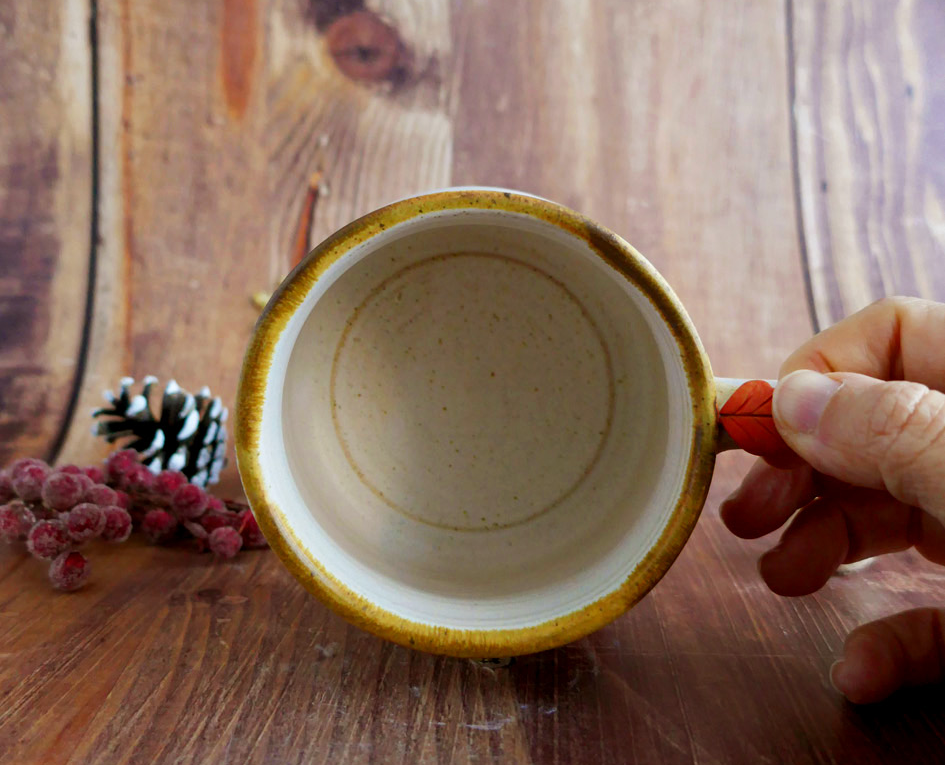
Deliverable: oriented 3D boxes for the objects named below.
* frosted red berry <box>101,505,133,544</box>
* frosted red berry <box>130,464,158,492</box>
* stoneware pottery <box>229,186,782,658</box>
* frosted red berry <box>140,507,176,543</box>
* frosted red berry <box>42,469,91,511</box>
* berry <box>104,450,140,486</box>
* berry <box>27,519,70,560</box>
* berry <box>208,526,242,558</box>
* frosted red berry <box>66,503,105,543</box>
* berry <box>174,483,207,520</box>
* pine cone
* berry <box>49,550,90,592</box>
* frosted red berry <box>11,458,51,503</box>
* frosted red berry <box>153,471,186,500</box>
[{"bbox_3d":[-0.086,0.034,0.237,0.009,0.009,0.009,-1,10,0],"label":"frosted red berry"},{"bbox_3d":[-0.085,0.025,0.255,0.008,0.008,0.008,-1,10,0],"label":"frosted red berry"},{"bbox_3d":[0.015,0.005,0.215,0.113,0.086,0.082,-1,5,0],"label":"stoneware pottery"},{"bbox_3d":[-0.082,0.037,0.257,0.009,0.009,0.009,0,10,0],"label":"frosted red berry"},{"bbox_3d":[-0.099,0.026,0.238,0.009,0.009,0.009,0,10,0],"label":"frosted red berry"},{"bbox_3d":[-0.089,0.022,0.251,0.009,0.009,0.009,-1,10,0],"label":"berry"},{"bbox_3d":[-0.091,0.034,0.211,0.009,0.009,0.009,-1,10,0],"label":"berry"},{"bbox_3d":[-0.064,0.041,0.255,0.009,0.009,0.009,0,10,0],"label":"berry"},{"bbox_3d":[-0.093,0.034,0.236,0.009,0.009,0.009,0,10,0],"label":"frosted red berry"},{"bbox_3d":[-0.068,0.029,0.237,0.009,0.009,0.009,-1,10,0],"label":"berry"},{"bbox_3d":[-0.101,0.016,0.318,0.042,0.038,0.038,0,10,0],"label":"pine cone"},{"bbox_3d":[-0.085,0.040,0.208,0.009,0.009,0.009,-1,10,0],"label":"berry"},{"bbox_3d":[-0.107,0.024,0.239,0.010,0.010,0.010,0,10,0],"label":"frosted red berry"},{"bbox_3d":[-0.080,0.028,0.260,0.009,0.009,0.009,0,10,0],"label":"frosted red berry"}]

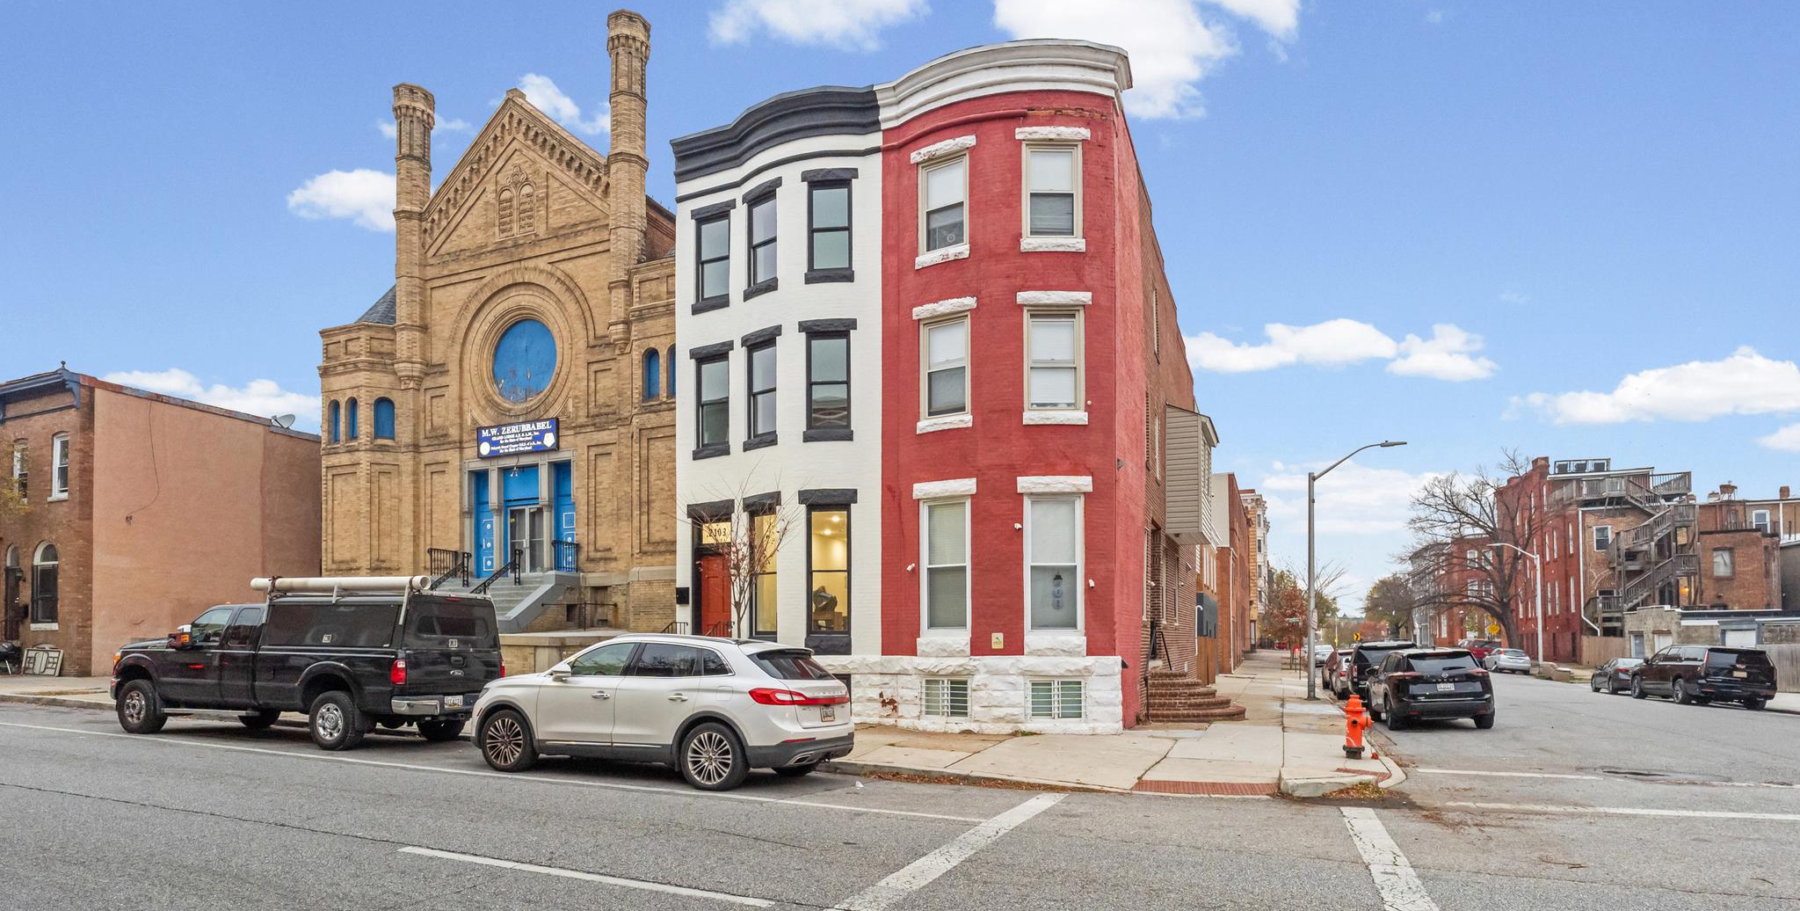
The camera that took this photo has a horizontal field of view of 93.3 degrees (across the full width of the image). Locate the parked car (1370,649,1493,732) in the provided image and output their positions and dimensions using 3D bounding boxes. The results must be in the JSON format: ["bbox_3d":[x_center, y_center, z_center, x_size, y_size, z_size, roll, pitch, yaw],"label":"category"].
[{"bbox_3d":[11.950,5.250,19.350,1.900,1.700,4.650,-4,-11,22],"label":"parked car"}]

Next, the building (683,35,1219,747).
[{"bbox_3d":[2.350,-0.150,20.600,9.000,11.000,13.000,-3,-7,23],"label":"building"}]

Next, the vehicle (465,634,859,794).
[{"bbox_3d":[-2.880,2.990,10.360,4.830,1.680,1.980,-4,-11,22],"label":"vehicle"}]

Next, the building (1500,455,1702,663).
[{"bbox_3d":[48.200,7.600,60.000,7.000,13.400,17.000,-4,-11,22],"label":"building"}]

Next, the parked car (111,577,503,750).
[{"bbox_3d":[-9.250,3.080,13.200,6.250,2.420,2.120,-4,-10,21],"label":"parked car"}]

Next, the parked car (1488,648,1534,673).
[{"bbox_3d":[37.900,12.900,53.000,1.820,1.460,4.350,-4,-11,22],"label":"parked car"}]

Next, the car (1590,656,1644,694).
[{"bbox_3d":[30.100,9.050,35.200,1.850,1.450,4.750,-4,-11,22],"label":"car"}]

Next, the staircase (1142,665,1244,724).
[{"bbox_3d":[6.450,5.150,18.300,1.850,1.120,2.300,-4,-11,22],"label":"staircase"}]

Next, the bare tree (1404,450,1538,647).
[{"bbox_3d":[38.900,7.200,57.500,9.000,14.000,9.500,-4,-11,22],"label":"bare tree"}]

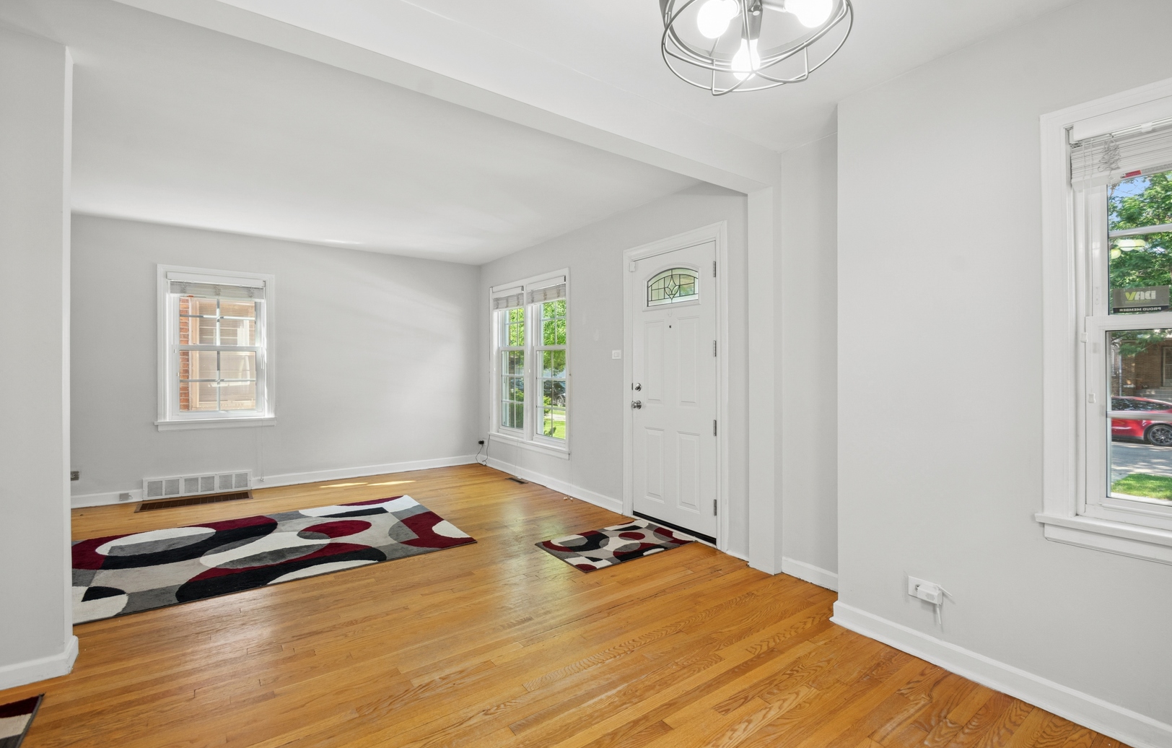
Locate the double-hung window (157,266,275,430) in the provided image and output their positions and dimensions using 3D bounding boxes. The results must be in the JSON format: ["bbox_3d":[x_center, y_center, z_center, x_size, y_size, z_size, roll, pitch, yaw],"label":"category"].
[{"bbox_3d":[-3.481,-0.269,4.643,0.885,1.428,0.098,0,0,-33],"label":"double-hung window"}]

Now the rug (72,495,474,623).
[{"bbox_3d":[-2.169,1.116,3.197,2.353,0.012,1.570,0,0,-33],"label":"rug"}]

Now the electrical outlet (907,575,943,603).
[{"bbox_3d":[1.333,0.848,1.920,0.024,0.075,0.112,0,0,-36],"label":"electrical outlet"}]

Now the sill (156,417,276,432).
[{"bbox_3d":[-3.455,0.468,4.602,0.920,0.083,0.078,0,0,-33],"label":"sill"}]

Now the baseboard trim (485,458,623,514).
[{"bbox_3d":[-0.507,1.065,4.980,0.022,0.104,2.715,0,0,-36],"label":"baseboard trim"}]

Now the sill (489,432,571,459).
[{"bbox_3d":[-0.641,0.740,5.103,0.078,0.078,1.653,0,0,-36],"label":"sill"}]

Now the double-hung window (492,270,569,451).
[{"bbox_3d":[-0.626,-0.131,5.192,0.103,1.712,1.604,0,0,-36],"label":"double-hung window"}]

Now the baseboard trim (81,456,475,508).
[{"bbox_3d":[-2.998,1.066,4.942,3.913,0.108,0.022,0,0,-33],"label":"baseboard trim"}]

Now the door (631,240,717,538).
[{"bbox_3d":[0.614,0.103,3.517,0.049,1.961,0.802,0,0,-36],"label":"door"}]

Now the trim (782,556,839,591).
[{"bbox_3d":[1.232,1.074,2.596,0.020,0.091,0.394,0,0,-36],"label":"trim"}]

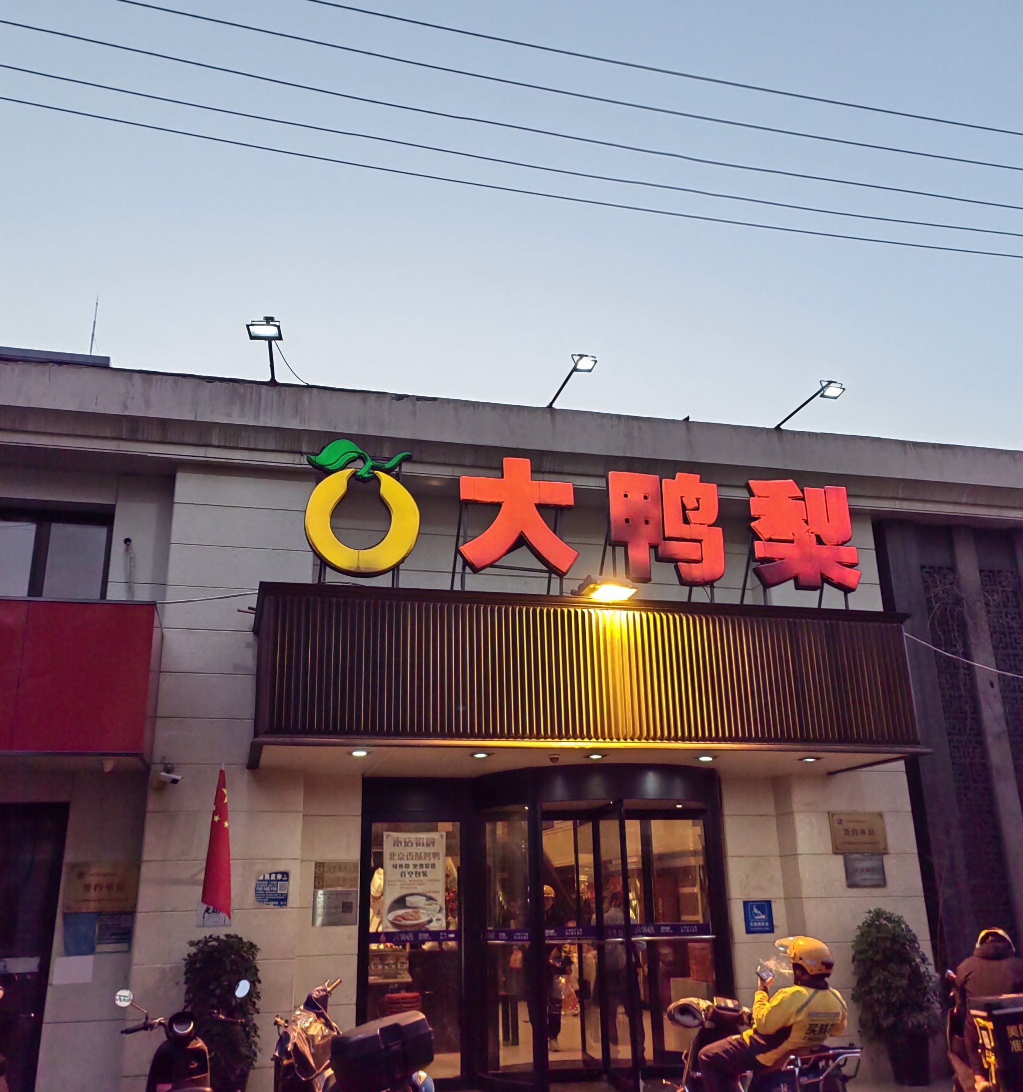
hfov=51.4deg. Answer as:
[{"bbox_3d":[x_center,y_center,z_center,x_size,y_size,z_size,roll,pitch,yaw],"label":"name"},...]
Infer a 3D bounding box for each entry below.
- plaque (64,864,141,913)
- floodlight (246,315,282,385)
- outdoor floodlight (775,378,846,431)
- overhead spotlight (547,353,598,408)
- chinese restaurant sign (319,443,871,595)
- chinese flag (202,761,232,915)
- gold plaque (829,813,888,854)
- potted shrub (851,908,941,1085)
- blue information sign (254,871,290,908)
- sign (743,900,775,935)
[{"bbox_3d":[-3.508,2.938,9.138,0.590,0.395,0.025,3,-19,-13],"label":"plaque"},{"bbox_3d":[-2.099,-1.627,9.156,0.270,0.150,1.150,3,-20,-14],"label":"floodlight"},{"bbox_3d":[2.866,-1.326,10.371,0.200,0.140,1.100,3,-20,-14],"label":"outdoor floodlight"},{"bbox_3d":[0.546,-1.552,10.267,0.250,0.250,1.150,3,-19,-13],"label":"overhead spotlight"},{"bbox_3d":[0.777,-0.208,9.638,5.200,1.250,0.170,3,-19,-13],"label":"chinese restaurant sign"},{"bbox_3d":[-2.373,2.410,8.707,0.250,1.200,0.300,3,-19,-13],"label":"chinese flag"},{"bbox_3d":[3.426,2.822,10.487,0.605,0.393,0.020,3,-20,-14],"label":"gold plaque"},{"bbox_3d":[3.527,4.107,9.757,0.750,1.500,0.750,3,-19,-13],"label":"potted shrub"},{"bbox_3d":[-2.060,2.959,9.162,0.290,0.300,0.015,3,-19,-13],"label":"blue information sign"},{"bbox_3d":[2.420,3.627,10.405,0.295,0.300,0.015,3,-19,-13],"label":"sign"}]

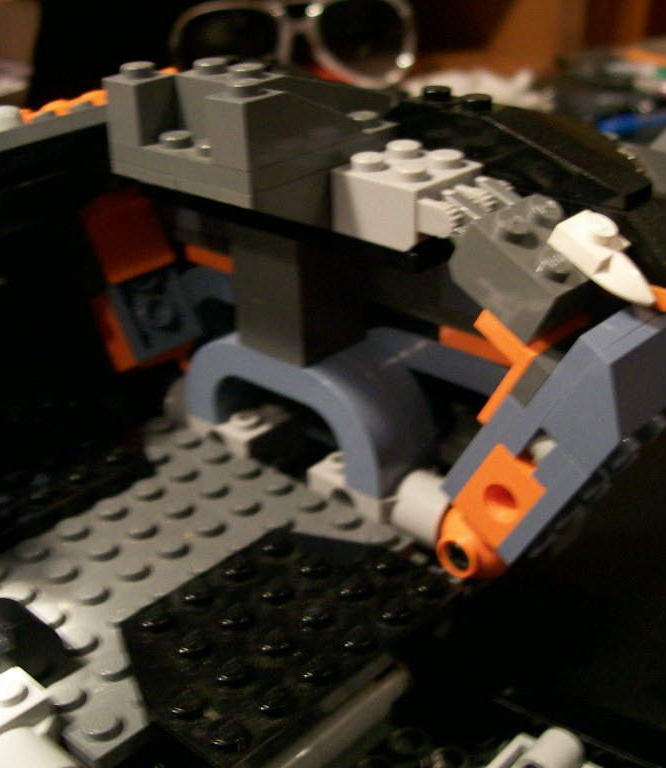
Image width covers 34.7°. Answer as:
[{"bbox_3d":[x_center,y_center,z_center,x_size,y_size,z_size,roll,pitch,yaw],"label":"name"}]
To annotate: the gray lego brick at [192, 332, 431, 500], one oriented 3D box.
[{"bbox_3d":[-0.005,0.001,0.193,0.048,0.019,0.016,21,35,38],"label":"gray lego brick"}]

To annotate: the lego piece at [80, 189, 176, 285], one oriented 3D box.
[{"bbox_3d":[-0.042,-0.030,0.214,0.016,0.016,0.004,-28,4,-40],"label":"lego piece"}]

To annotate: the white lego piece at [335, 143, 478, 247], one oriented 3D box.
[{"bbox_3d":[0.014,-0.027,0.157,0.024,0.011,0.016,21,35,38],"label":"white lego piece"}]

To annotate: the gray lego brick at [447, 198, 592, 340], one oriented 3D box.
[{"bbox_3d":[0.026,-0.019,0.150,0.016,0.011,0.022,-28,64,-40],"label":"gray lego brick"}]

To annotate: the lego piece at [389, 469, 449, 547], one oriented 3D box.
[{"bbox_3d":[0.017,0.021,0.181,0.009,0.011,0.011,21,35,38],"label":"lego piece"}]

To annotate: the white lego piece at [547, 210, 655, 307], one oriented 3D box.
[{"bbox_3d":[0.038,-0.017,0.144,0.008,0.005,0.017,-28,64,-40],"label":"white lego piece"}]

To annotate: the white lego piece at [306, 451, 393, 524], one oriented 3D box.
[{"bbox_3d":[0.006,0.018,0.188,0.016,0.011,0.012,21,35,38],"label":"white lego piece"}]

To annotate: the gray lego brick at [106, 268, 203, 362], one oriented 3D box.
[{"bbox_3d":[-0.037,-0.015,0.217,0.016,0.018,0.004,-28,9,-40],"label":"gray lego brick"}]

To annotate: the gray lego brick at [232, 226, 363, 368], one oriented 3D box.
[{"bbox_3d":[-0.006,-0.018,0.183,0.016,0.022,0.016,21,35,38],"label":"gray lego brick"}]

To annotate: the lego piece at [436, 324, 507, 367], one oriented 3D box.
[{"bbox_3d":[0.026,-0.007,0.174,0.016,0.003,0.008,21,35,38],"label":"lego piece"}]

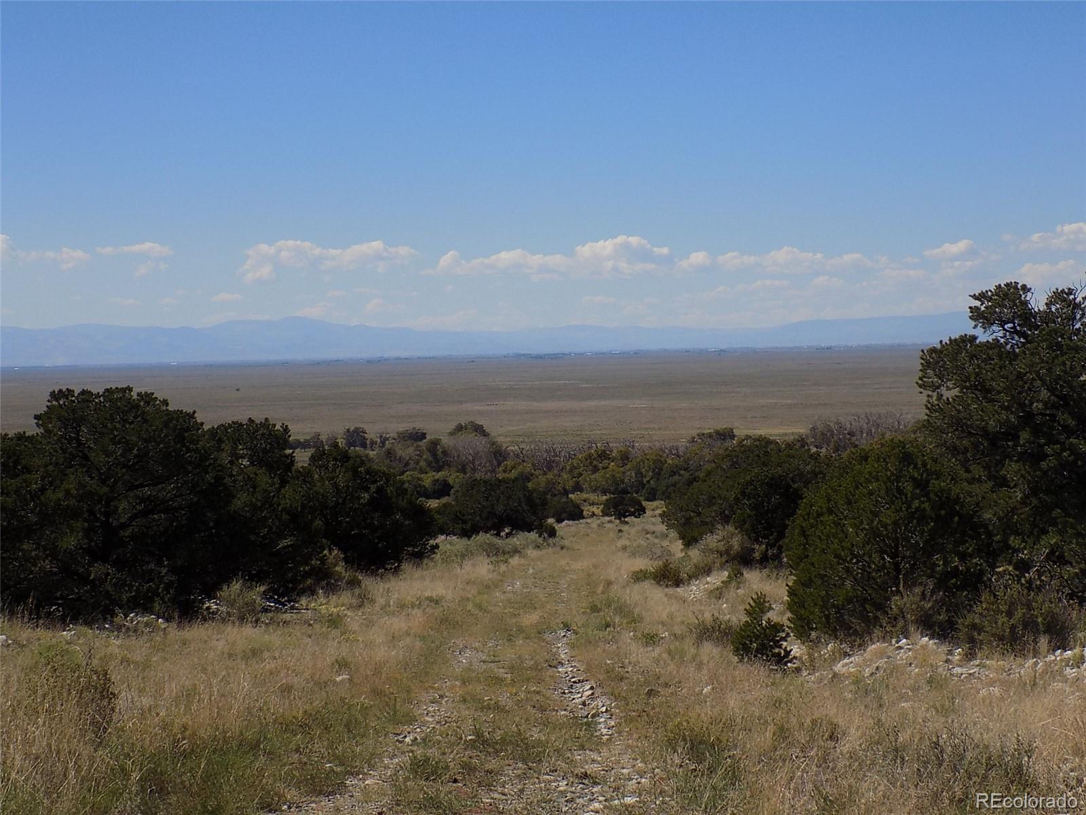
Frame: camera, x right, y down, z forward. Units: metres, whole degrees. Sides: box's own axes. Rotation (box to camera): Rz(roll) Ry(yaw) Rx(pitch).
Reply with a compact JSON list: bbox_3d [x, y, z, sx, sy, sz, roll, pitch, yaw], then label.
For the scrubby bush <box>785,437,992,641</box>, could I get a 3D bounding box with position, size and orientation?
[{"bbox_3d":[5.126,1.969,40.000,3.010,3.040,3.000,-1,1,0],"label":"scrubby bush"}]

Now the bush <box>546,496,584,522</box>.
[{"bbox_3d":[1.299,6.088,162.000,2.300,1.630,2.400,-1,1,0],"label":"bush"}]

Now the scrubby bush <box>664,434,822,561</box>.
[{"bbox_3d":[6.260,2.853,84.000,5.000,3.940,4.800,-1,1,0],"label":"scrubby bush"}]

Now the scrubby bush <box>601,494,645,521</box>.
[{"bbox_3d":[4.903,6.097,165.000,2.640,1.660,2.600,-1,1,0],"label":"scrubby bush"}]

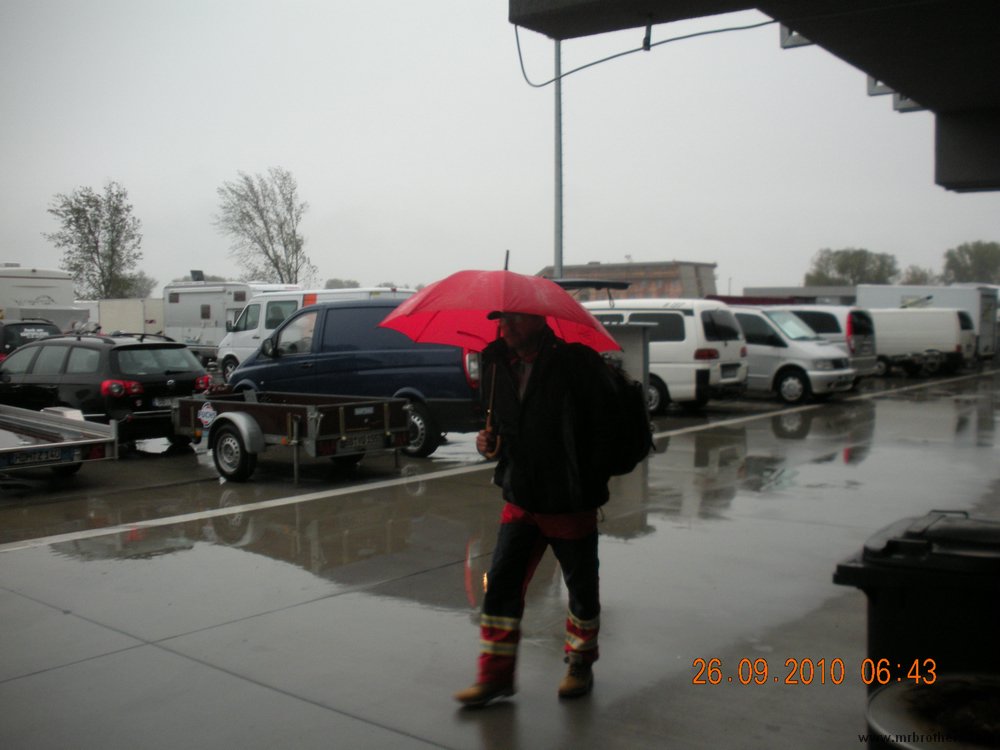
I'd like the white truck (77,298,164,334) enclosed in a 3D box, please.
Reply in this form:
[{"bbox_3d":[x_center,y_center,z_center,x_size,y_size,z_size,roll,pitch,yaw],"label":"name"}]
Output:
[{"bbox_3d":[-17.351,-2.366,47.565,5.800,2.550,2.200,3,4,40],"label":"white truck"}]

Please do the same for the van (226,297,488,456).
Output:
[{"bbox_3d":[-1.647,-0.051,13.811,4.900,1.900,1.910,3,4,38],"label":"van"}]

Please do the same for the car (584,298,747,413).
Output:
[{"bbox_3d":[2.232,-0.413,19.476,4.620,1.990,1.720,3,4,38],"label":"car"}]

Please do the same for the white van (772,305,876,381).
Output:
[{"bbox_3d":[6.709,-0.762,25.406,4.900,1.900,1.900,3,4,40],"label":"white van"}]

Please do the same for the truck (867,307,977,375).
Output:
[{"bbox_3d":[12.039,-1.138,31.504,4.800,1.900,1.840,3,4,40],"label":"truck"}]

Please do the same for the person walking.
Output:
[{"bbox_3d":[0.153,0.584,4.472,0.550,1.740,0.560,-2,4,-33],"label":"person walking"}]

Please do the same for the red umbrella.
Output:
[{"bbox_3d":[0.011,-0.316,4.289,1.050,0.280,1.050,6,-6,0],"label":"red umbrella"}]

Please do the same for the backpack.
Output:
[{"bbox_3d":[0.464,0.190,4.618,0.270,0.540,0.340,-3,4,-40],"label":"backpack"}]

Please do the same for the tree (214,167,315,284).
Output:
[{"bbox_3d":[-12.919,-6.345,54.731,5.600,9.900,5.400,0,3,0],"label":"tree"}]

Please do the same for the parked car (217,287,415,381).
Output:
[{"bbox_3d":[-4.374,-0.861,24.185,5.600,2.360,1.950,3,4,38],"label":"parked car"}]

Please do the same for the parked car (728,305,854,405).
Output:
[{"bbox_3d":[5.036,-0.496,21.260,4.660,1.870,1.880,3,5,42],"label":"parked car"}]

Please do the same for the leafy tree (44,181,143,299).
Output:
[{"bbox_3d":[-24.136,-6.663,59.601,5.800,9.720,5.800,0,3,0],"label":"leafy tree"}]

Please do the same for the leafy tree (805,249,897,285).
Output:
[{"bbox_3d":[41.717,-9.924,119.633,11.000,9.800,10.000,0,3,0],"label":"leafy tree"}]

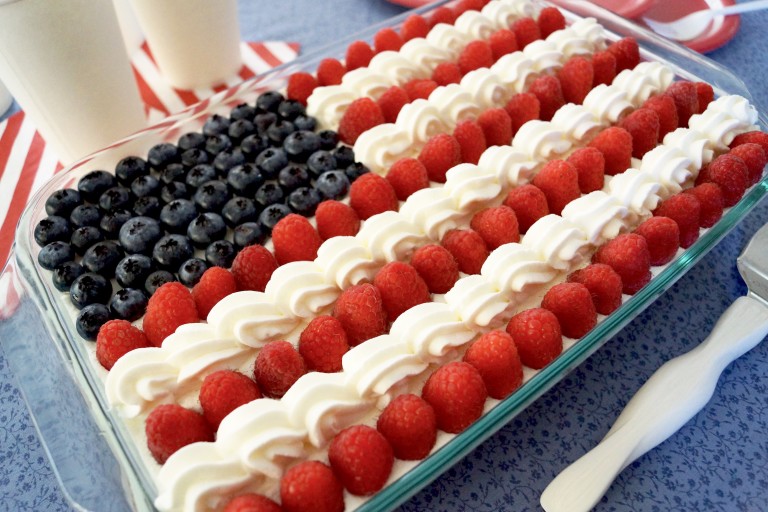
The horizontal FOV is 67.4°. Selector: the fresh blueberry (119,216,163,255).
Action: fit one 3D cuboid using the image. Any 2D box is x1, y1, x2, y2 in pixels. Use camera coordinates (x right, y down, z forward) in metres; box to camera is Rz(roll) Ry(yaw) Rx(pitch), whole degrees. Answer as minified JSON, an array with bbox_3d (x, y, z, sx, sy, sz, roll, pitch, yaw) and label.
[{"bbox_3d":[-0.108,-0.009,0.256,0.017,0.014,0.017,-1,52,2],"label":"fresh blueberry"}]

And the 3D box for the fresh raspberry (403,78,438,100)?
[{"bbox_3d":[0.019,-0.084,0.305,0.018,0.018,0.018,-1,52,2],"label":"fresh raspberry"}]

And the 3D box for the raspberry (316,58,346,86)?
[{"bbox_3d":[-0.030,-0.105,0.329,0.017,0.018,0.017,-2,52,3],"label":"raspberry"}]

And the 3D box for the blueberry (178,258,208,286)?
[{"bbox_3d":[-0.083,0.007,0.251,0.013,0.011,0.013,-2,52,3],"label":"blueberry"}]

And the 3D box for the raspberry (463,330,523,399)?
[{"bbox_3d":[0.039,0.037,0.204,0.022,0.023,0.022,-2,53,2],"label":"raspberry"}]

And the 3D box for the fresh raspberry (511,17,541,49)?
[{"bbox_3d":[0.080,-0.126,0.326,0.017,0.018,0.017,-1,54,2],"label":"fresh raspberry"}]

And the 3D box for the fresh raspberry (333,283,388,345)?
[{"bbox_3d":[-0.009,0.021,0.219,0.021,0.023,0.021,-9,53,-3],"label":"fresh raspberry"}]

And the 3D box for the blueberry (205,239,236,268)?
[{"bbox_3d":[-0.071,-0.001,0.250,0.013,0.011,0.013,-1,52,2],"label":"blueberry"}]

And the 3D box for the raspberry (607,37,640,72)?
[{"bbox_3d":[0.128,-0.108,0.310,0.018,0.019,0.018,-32,59,-19],"label":"raspberry"}]

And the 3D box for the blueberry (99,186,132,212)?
[{"bbox_3d":[-0.124,-0.025,0.267,0.014,0.011,0.014,-32,59,-19],"label":"blueberry"}]

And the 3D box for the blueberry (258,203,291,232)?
[{"bbox_3d":[-0.049,-0.017,0.257,0.014,0.012,0.014,-1,54,2],"label":"blueberry"}]

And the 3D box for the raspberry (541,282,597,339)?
[{"bbox_3d":[0.070,0.021,0.220,0.020,0.022,0.020,-1,52,2],"label":"raspberry"}]

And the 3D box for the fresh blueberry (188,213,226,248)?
[{"bbox_3d":[-0.079,-0.011,0.257,0.016,0.013,0.016,-1,52,2],"label":"fresh blueberry"}]

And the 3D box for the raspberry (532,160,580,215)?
[{"bbox_3d":[0.078,-0.032,0.264,0.022,0.025,0.022,-2,52,3],"label":"raspberry"}]

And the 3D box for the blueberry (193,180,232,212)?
[{"bbox_3d":[-0.086,-0.030,0.287,0.017,0.013,0.017,-2,53,3],"label":"blueberry"}]

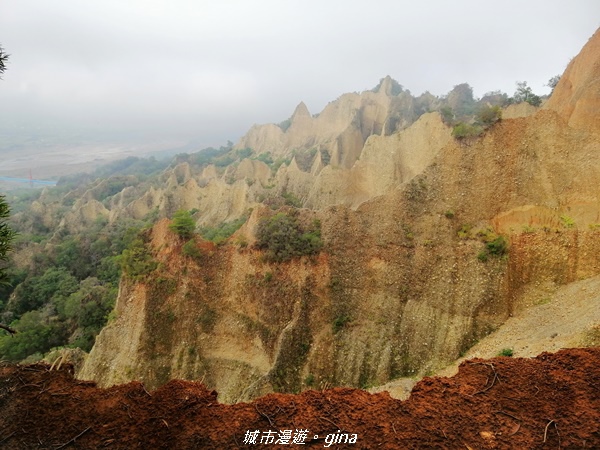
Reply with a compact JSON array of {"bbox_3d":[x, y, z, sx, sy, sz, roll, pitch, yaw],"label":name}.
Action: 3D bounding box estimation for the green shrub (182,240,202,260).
[{"bbox_3d":[-12.741,3.022,53.418,2.370,2.112,2.015,-3,14,-14],"label":"green shrub"}]

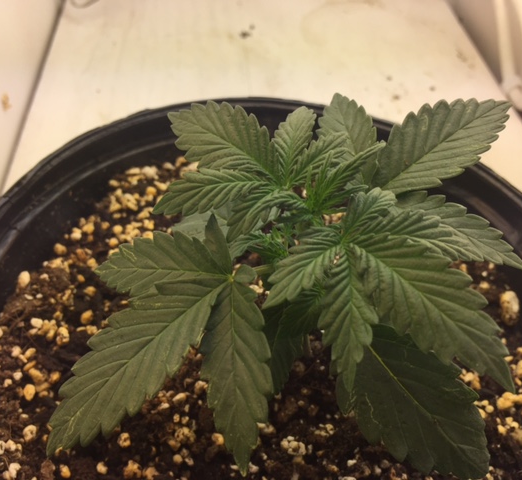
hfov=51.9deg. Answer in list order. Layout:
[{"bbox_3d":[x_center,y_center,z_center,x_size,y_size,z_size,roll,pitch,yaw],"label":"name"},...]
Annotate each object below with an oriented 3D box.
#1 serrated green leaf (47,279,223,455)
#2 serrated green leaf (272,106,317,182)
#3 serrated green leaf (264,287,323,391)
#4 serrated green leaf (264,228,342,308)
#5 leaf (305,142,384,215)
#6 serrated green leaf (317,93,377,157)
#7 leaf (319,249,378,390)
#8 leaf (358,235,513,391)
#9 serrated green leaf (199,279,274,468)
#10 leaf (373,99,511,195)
[{"bbox_3d":[-0.043,0.038,0.184,0.032,0.015,0.080,33,66,33],"label":"serrated green leaf"},{"bbox_3d":[0.011,-0.035,0.195,0.015,0.010,0.040,9,53,7],"label":"serrated green leaf"},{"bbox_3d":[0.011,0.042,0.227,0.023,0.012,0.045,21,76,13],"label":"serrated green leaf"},{"bbox_3d":[0.012,0.008,0.160,0.015,0.010,0.037,39,59,23],"label":"serrated green leaf"},{"bbox_3d":[0.029,-0.022,0.185,0.036,0.010,0.009,-45,49,-12],"label":"leaf"},{"bbox_3d":[0.041,-0.044,0.250,0.030,0.010,0.054,-8,69,-13],"label":"serrated green leaf"},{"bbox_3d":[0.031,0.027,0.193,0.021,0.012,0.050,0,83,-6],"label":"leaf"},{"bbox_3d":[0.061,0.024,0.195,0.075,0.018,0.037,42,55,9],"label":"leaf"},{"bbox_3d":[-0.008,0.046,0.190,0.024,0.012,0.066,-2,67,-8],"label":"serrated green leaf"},{"bbox_3d":[0.075,-0.042,0.228,0.082,0.013,0.035,-34,59,-19],"label":"leaf"}]

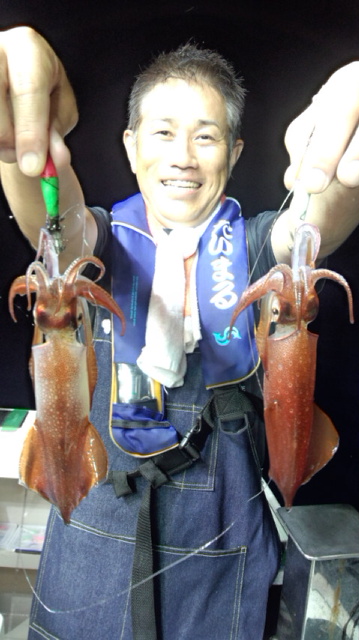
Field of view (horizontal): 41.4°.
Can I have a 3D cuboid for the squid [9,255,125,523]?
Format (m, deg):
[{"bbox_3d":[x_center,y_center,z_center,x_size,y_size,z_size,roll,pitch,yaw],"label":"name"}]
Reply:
[{"bbox_3d":[-0.083,0.056,0.350,0.083,0.203,0.055,-1,10,-7],"label":"squid"}]

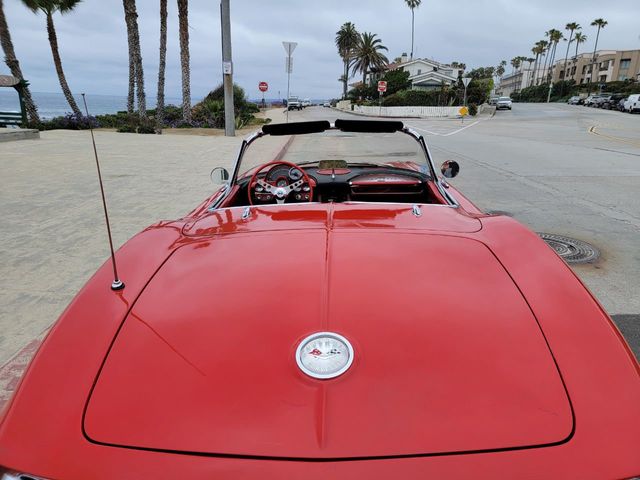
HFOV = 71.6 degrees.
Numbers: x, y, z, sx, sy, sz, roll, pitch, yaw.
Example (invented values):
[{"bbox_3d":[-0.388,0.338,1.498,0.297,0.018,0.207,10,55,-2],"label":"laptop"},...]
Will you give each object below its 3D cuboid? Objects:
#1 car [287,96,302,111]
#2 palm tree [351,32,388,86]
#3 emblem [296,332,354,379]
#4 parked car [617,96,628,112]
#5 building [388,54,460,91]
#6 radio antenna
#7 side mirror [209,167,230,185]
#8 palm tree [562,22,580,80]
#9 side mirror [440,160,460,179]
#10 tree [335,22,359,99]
[{"bbox_3d":[-3.706,-19.879,65.000,1.900,1.880,4.800,1,17,4],"label":"car"},{"bbox_3d":[7.484,-27.041,68.620,5.800,9.230,5.800,0,17,0],"label":"palm tree"},{"bbox_3d":[0.011,0.242,0.930,0.121,0.022,0.121,2,40,0],"label":"emblem"},{"bbox_3d":[34.764,-15.157,50.000,1.800,1.500,4.500,9,19,22],"label":"parked car"},{"bbox_3d":[13.553,-20.490,57.000,8.600,6.000,9.500,3,17,4],"label":"building"},{"bbox_3d":[-0.663,-0.127,1.350,0.045,0.603,0.045,-1,17,0],"label":"radio antenna"},{"bbox_3d":[-0.597,-0.387,2.660,0.110,0.115,0.075,-1,17,-8],"label":"side mirror"},{"bbox_3d":[45.151,-32.604,81.105,2.900,12.848,2.900,2,17,0],"label":"palm tree"},{"bbox_3d":[0.781,-0.423,2.660,0.110,0.115,0.075,5,17,10],"label":"side mirror"},{"bbox_3d":[4.246,-29.392,73.233,4.300,11.820,4.300,0,17,0],"label":"tree"}]

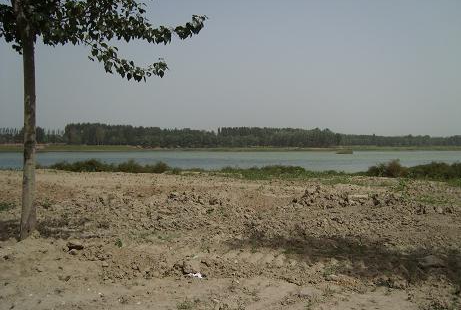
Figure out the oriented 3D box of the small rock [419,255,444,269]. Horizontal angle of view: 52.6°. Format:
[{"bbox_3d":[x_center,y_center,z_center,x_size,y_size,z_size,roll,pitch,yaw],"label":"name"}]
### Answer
[{"bbox_3d":[2.689,1.425,6.237,0.341,0.136,0.245,0,1,0],"label":"small rock"}]

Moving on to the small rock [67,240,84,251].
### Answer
[{"bbox_3d":[-2.417,1.411,7.269,0.275,0.122,0.193,0,1,0],"label":"small rock"}]

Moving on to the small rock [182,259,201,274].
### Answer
[{"bbox_3d":[-0.495,1.415,5.918,0.224,0.164,0.179,0,1,0],"label":"small rock"}]

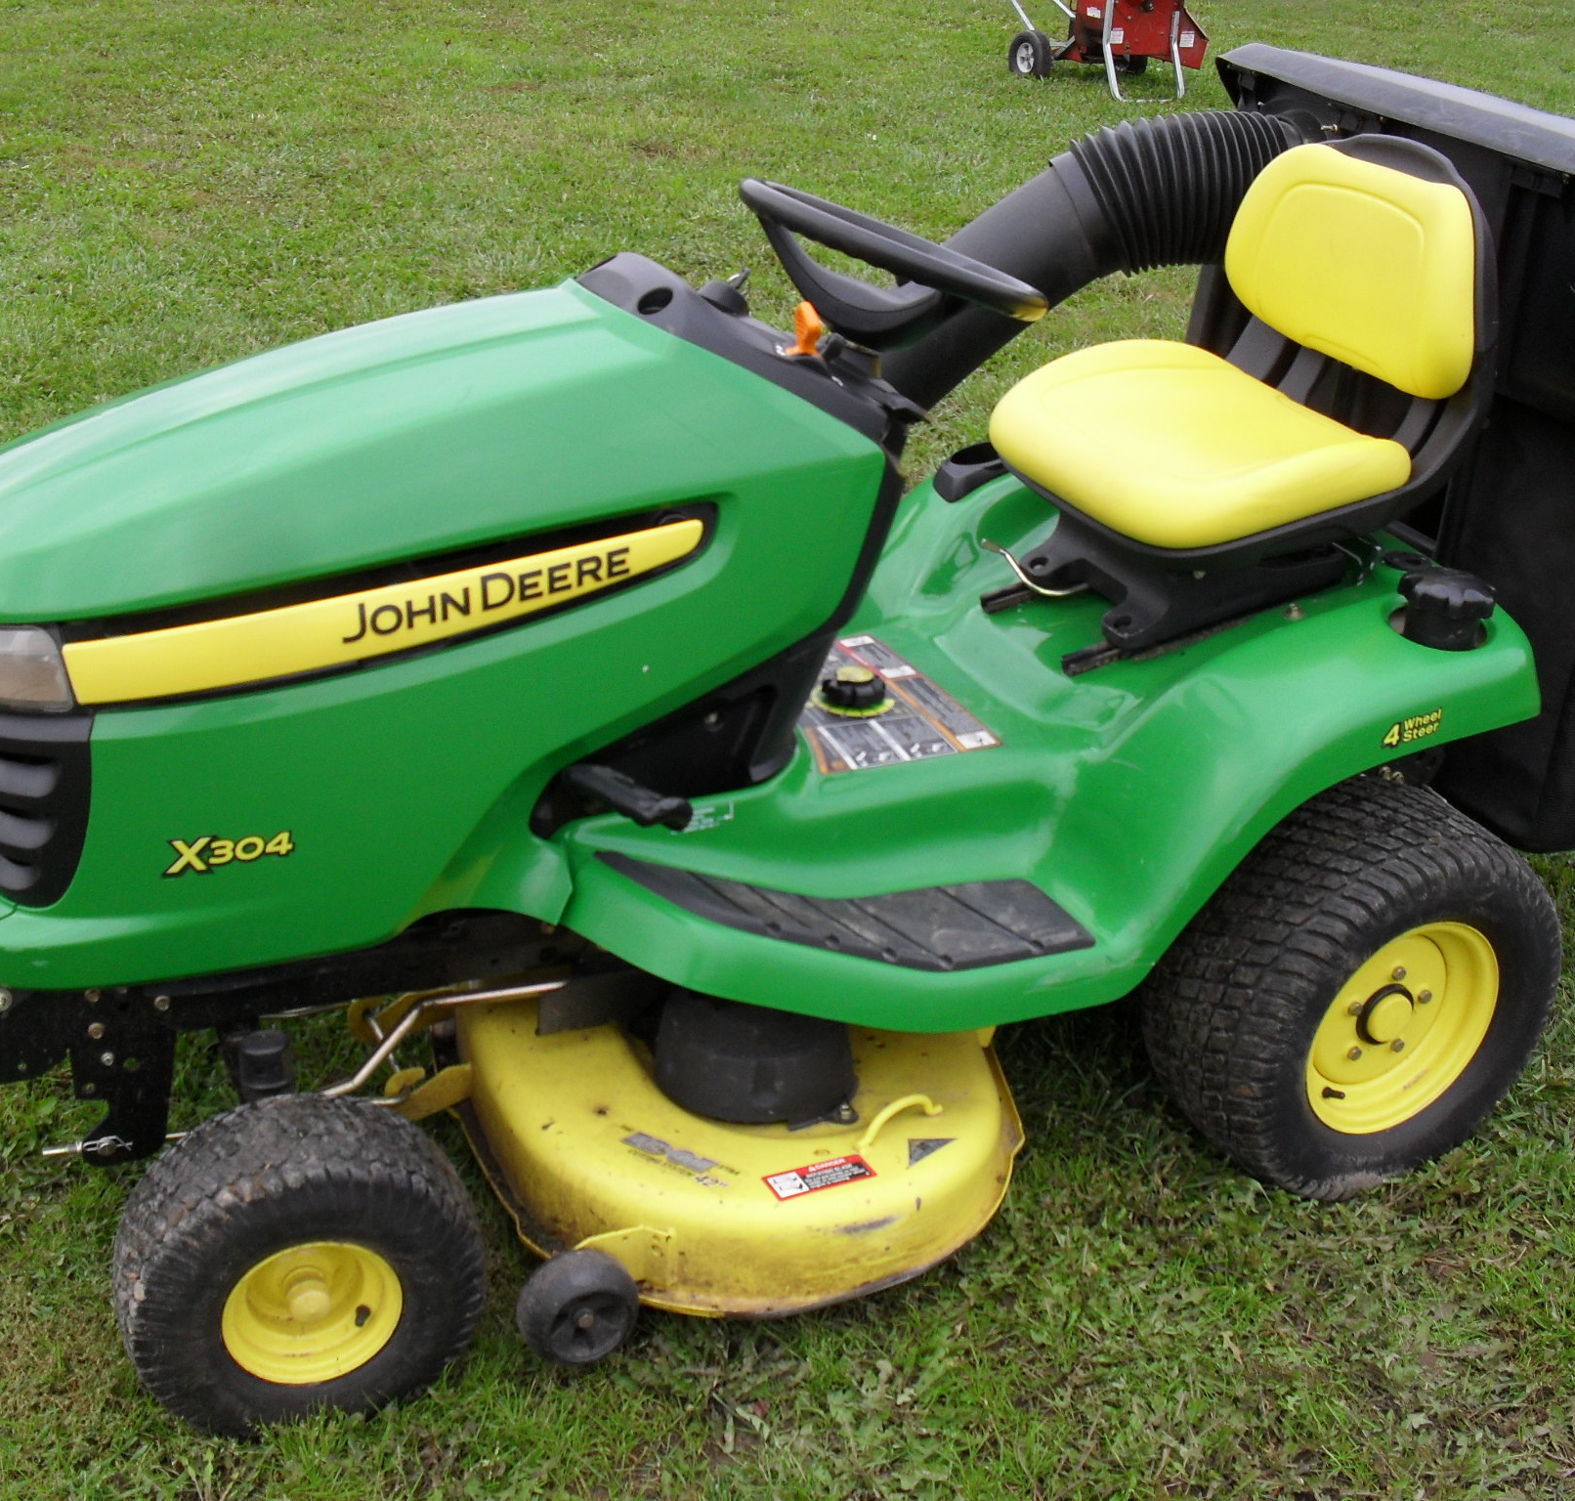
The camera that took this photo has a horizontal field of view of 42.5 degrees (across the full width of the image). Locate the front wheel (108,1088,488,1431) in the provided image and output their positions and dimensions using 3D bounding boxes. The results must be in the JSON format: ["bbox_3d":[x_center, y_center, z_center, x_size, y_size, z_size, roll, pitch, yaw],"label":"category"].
[{"bbox_3d":[-0.495,0.533,2.077,0.370,0.370,0.156,-9,29,-18],"label":"front wheel"}]

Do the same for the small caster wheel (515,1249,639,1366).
[{"bbox_3d":[-0.224,0.600,2.185,0.126,0.126,0.056,-10,29,-19],"label":"small caster wheel"}]

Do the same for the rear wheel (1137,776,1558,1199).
[{"bbox_3d":[0.680,0.283,2.442,0.495,0.495,0.230,-12,30,-24],"label":"rear wheel"}]

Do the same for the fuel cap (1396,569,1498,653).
[{"bbox_3d":[0.755,-0.160,2.319,0.110,0.060,0.110,1,28,0],"label":"fuel cap"}]

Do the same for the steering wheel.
[{"bbox_3d":[0.106,-0.517,2.235,0.364,0.105,0.364,20,17,-6],"label":"steering wheel"}]

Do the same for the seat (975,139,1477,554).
[{"bbox_3d":[0.524,-0.513,2.446,0.530,0.430,0.460,-11,30,-21],"label":"seat"}]

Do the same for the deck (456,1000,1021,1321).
[{"bbox_3d":[-0.159,0.286,2.601,0.640,0.210,1.100,-11,30,-21],"label":"deck"}]

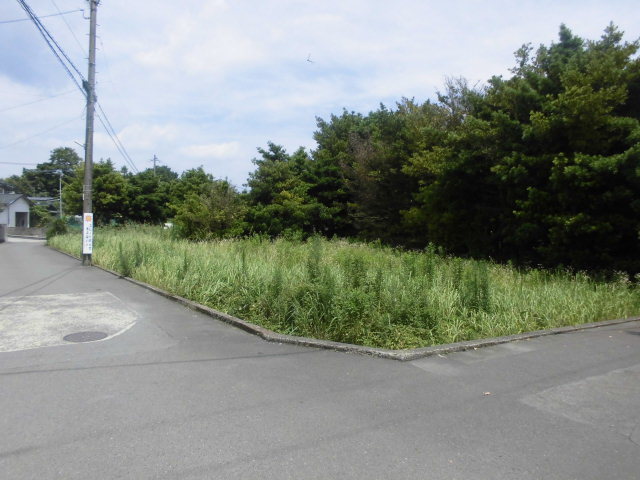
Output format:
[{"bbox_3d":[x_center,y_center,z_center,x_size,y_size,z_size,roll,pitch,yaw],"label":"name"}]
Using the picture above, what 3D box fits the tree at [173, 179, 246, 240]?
[{"bbox_3d":[-6.900,-1.600,30.000,4.600,4.400,4.300,0,2,0],"label":"tree"}]

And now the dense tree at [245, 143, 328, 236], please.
[{"bbox_3d":[-2.100,-2.650,30.000,5.200,6.600,5.000,0,2,0],"label":"dense tree"}]

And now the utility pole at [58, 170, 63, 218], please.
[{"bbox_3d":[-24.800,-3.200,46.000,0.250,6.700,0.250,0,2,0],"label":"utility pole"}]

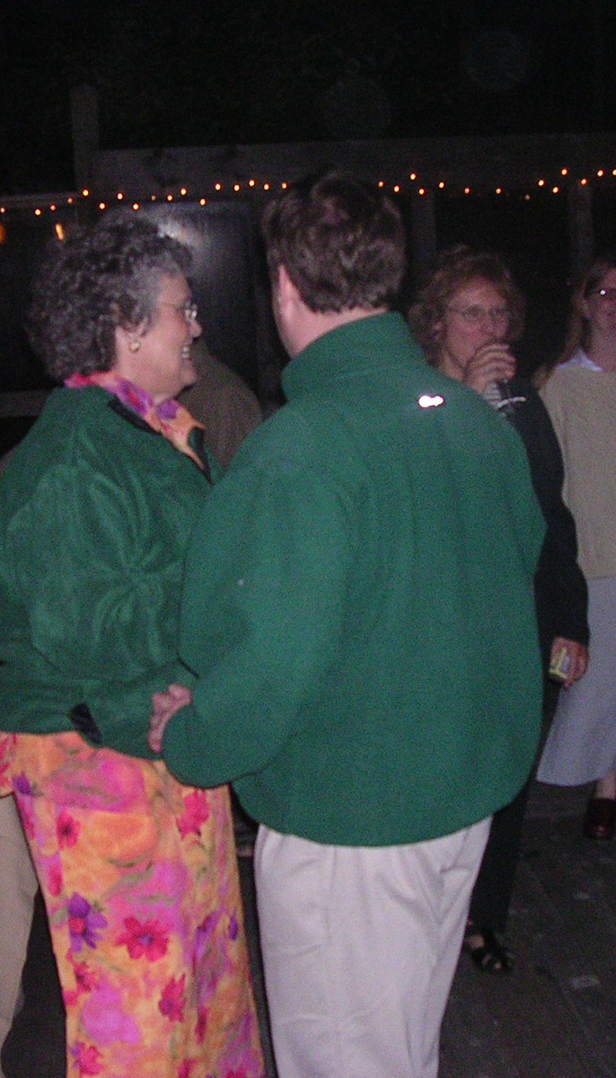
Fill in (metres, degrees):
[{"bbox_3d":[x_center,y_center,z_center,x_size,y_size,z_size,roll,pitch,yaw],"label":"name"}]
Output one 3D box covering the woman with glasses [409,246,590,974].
[{"bbox_3d":[0.436,0.171,3.744,0.520,1.690,0.360,-4,7,-9],"label":"woman with glasses"}]

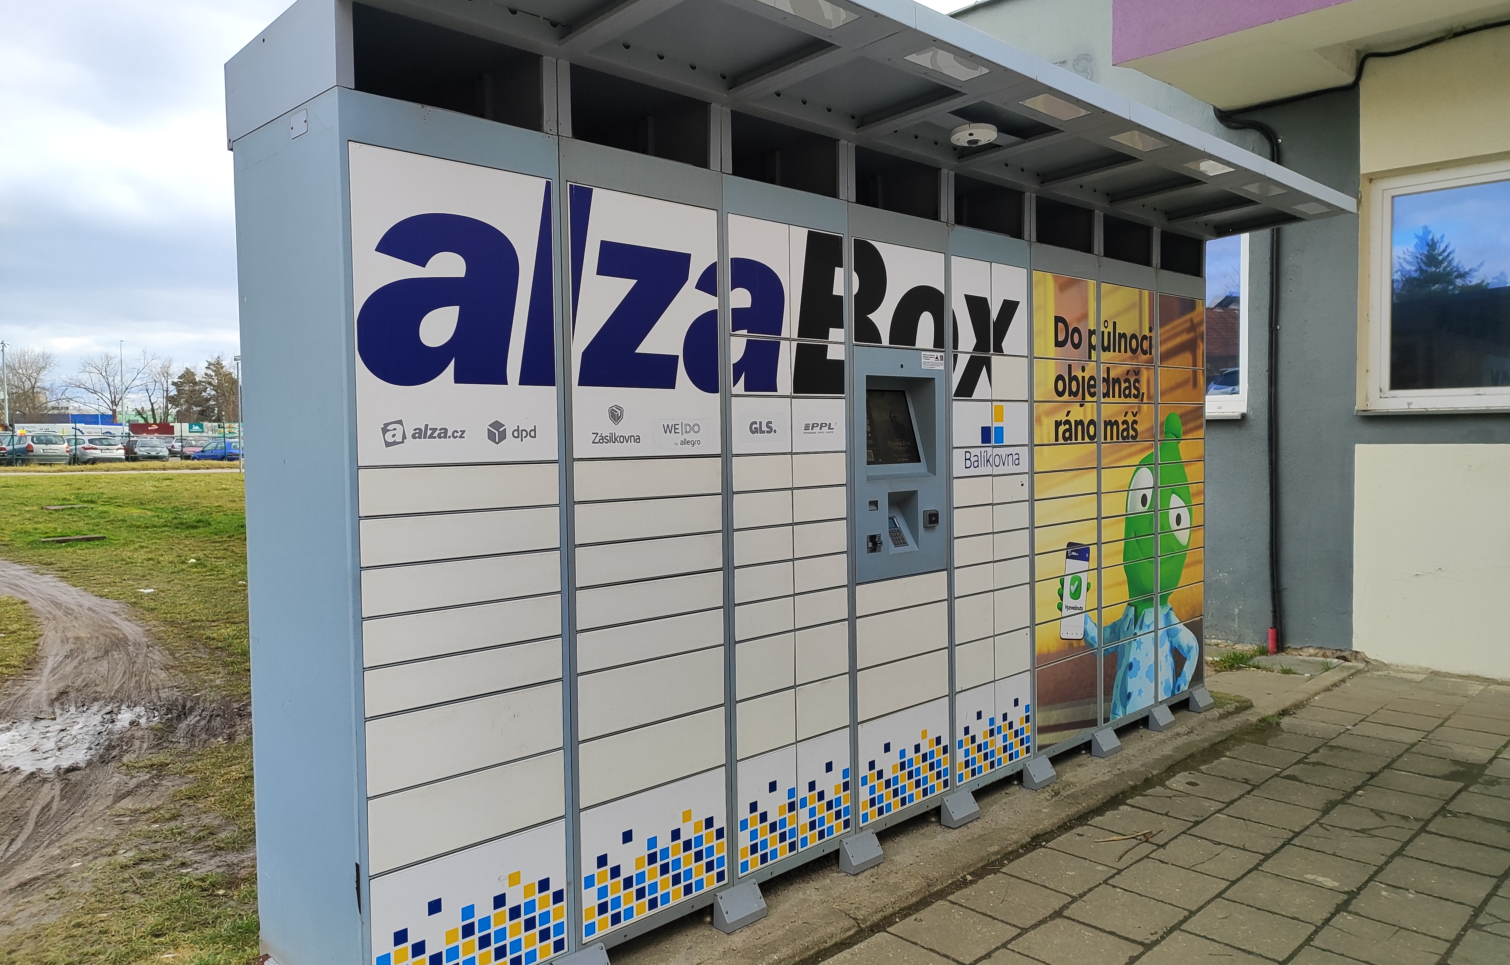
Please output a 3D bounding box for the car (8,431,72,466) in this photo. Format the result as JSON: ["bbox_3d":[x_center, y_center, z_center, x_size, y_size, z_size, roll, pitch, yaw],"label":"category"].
[{"bbox_3d":[-34.100,-1.491,49.200,4.320,1.660,1.760,1,3,33],"label":"car"}]

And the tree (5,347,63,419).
[{"bbox_3d":[-70.509,-7.948,102.000,5.000,10.410,5.000,-3,3,-35],"label":"tree"}]

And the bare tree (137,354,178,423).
[{"bbox_3d":[-58.327,-7.685,102.000,3.800,9.559,3.800,-2,3,-30],"label":"bare tree"}]

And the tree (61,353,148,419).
[{"bbox_3d":[-60.788,-7.437,98.000,7.000,9.518,7.000,-2,3,-32],"label":"tree"}]

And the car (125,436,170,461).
[{"bbox_3d":[-34.400,-1.848,59.000,1.690,1.430,4.000,-3,4,-43],"label":"car"}]

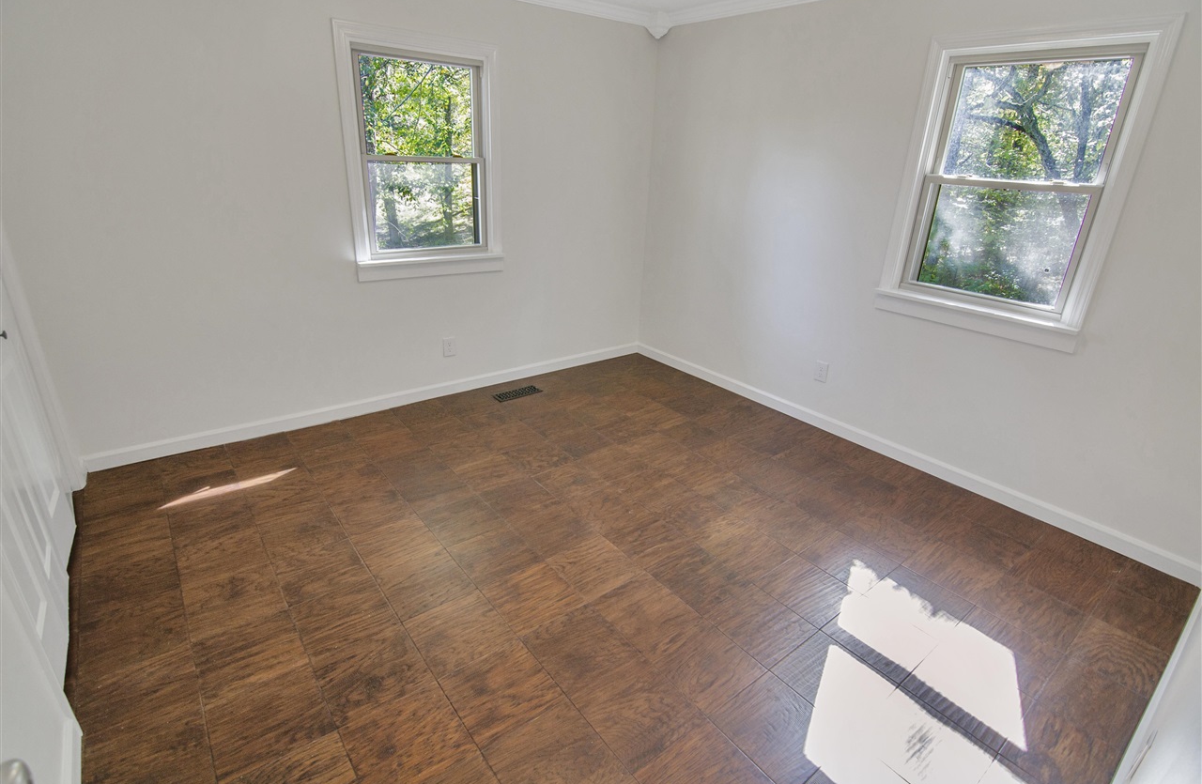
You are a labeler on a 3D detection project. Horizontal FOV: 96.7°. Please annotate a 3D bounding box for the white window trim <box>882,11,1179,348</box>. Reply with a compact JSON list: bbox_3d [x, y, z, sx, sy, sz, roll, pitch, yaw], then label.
[{"bbox_3d":[1.840,-0.920,2.465,0.120,1.264,0.880,-15,28,-34],"label":"white window trim"}]

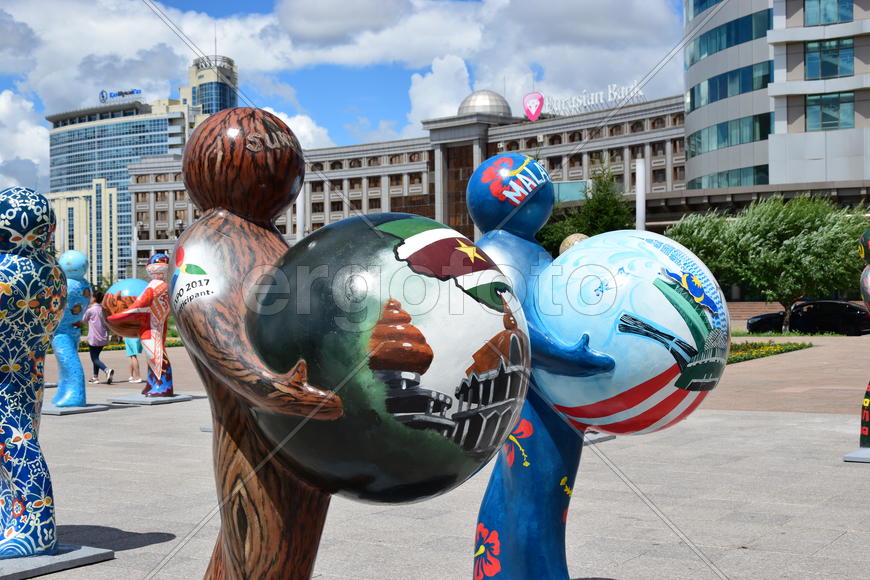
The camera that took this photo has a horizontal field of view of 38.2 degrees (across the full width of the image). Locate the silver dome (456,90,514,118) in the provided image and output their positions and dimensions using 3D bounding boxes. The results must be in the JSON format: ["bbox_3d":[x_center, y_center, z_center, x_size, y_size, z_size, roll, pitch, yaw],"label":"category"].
[{"bbox_3d":[7.759,-28.817,195.000,8.400,4.400,8.400,0,0,0],"label":"silver dome"}]

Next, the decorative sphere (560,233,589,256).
[{"bbox_3d":[1.516,-0.389,13.200,0.402,0.402,0.402,0,0,0],"label":"decorative sphere"}]

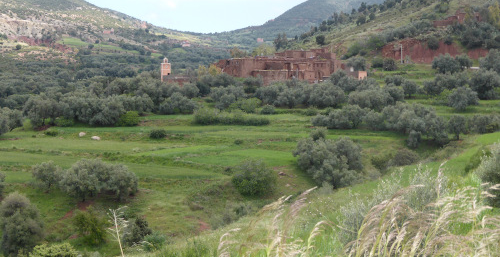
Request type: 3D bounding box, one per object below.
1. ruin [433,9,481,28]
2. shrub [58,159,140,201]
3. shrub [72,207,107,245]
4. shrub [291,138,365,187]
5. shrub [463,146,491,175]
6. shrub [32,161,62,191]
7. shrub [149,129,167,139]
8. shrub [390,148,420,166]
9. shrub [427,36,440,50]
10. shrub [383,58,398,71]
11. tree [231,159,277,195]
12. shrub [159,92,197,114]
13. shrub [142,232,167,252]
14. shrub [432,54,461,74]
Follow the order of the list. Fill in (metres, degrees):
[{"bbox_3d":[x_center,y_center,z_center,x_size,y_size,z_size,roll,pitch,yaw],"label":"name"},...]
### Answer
[{"bbox_3d":[96.566,-51.439,385.000,22.000,8.000,12.000,1,6,14],"label":"ruin"},{"bbox_3d":[-18.402,6.316,100.000,9.600,4.900,6.500,-1,6,-10],"label":"shrub"},{"bbox_3d":[-15.596,9.523,80.000,3.300,3.600,3.200,-1,6,-11],"label":"shrub"},{"bbox_3d":[8.284,3.420,88.000,7.480,5.990,6.730,0,4,0],"label":"shrub"},{"bbox_3d":[13.816,1.883,50.000,1.580,1.700,1.580,0,4,0],"label":"shrub"},{"bbox_3d":[-25.706,6.063,104.000,3.900,3.700,3.800,-1,6,-14],"label":"shrub"},{"bbox_3d":[-15.954,1.035,142.000,3.100,1.720,2.790,0,4,0],"label":"shrub"},{"bbox_3d":[20.267,3.673,108.000,4.200,2.360,3.570,0,4,0],"label":"shrub"},{"bbox_3d":[78.009,-36.560,350.000,5.900,5.700,5.500,1,6,12],"label":"shrub"},{"bbox_3d":[46.930,-21.377,275.000,5.340,4.680,5.080,0,4,0],"label":"shrub"},{"bbox_3d":[0.547,5.952,100.000,5.300,4.300,5.000,0,6,0],"label":"tree"},{"bbox_3d":[-18.493,-6.504,210.000,9.690,5.870,8.240,0,4,0],"label":"shrub"},{"bbox_3d":[-8.584,10.157,74.000,2.150,1.900,2.000,-1,6,-7],"label":"shrub"},{"bbox_3d":[63.249,-20.761,265.000,9.010,6.760,7.660,0,4,0],"label":"shrub"}]

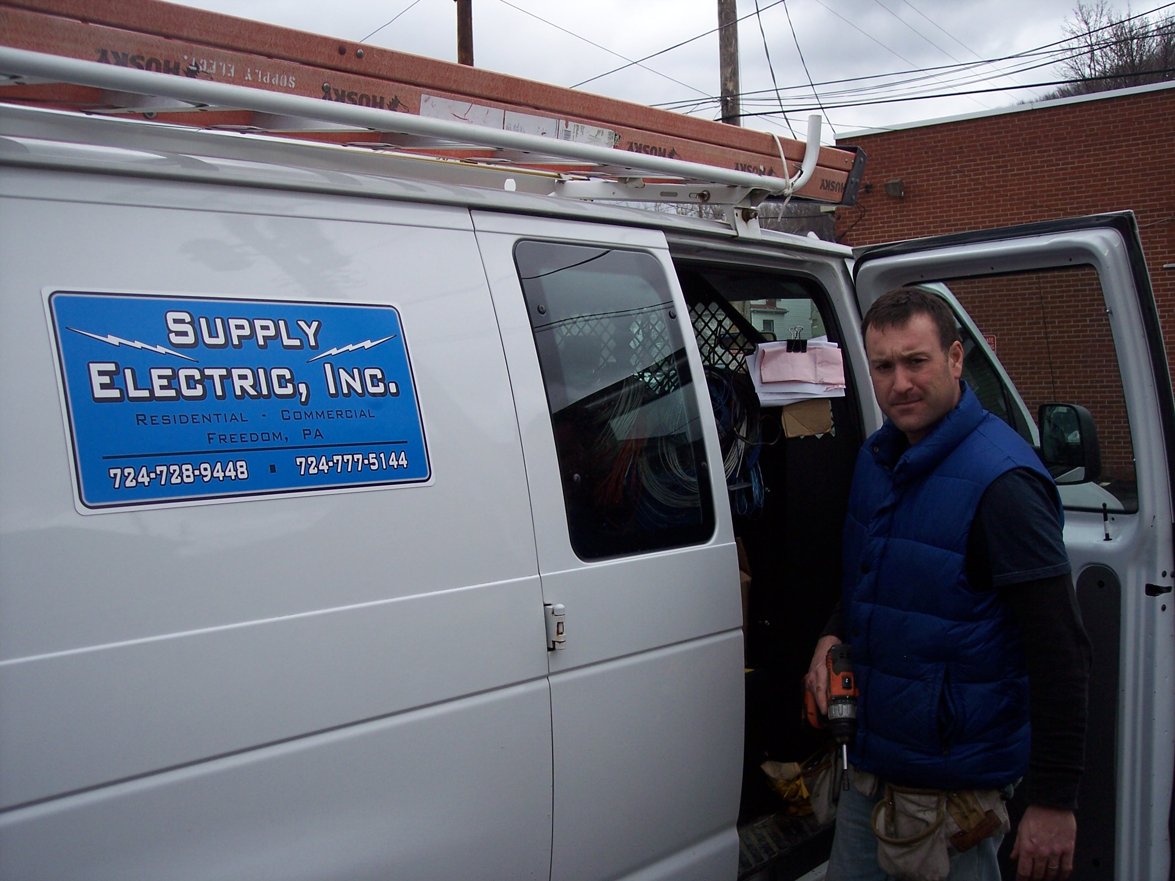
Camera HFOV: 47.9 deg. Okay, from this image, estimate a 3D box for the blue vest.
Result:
[{"bbox_3d":[0.640,0.247,2.330,0.310,0.700,0.480,-2,2,-25],"label":"blue vest"}]

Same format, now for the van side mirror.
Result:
[{"bbox_3d":[1.405,0.007,3.870,0.120,0.235,0.165,-4,3,-44],"label":"van side mirror"}]

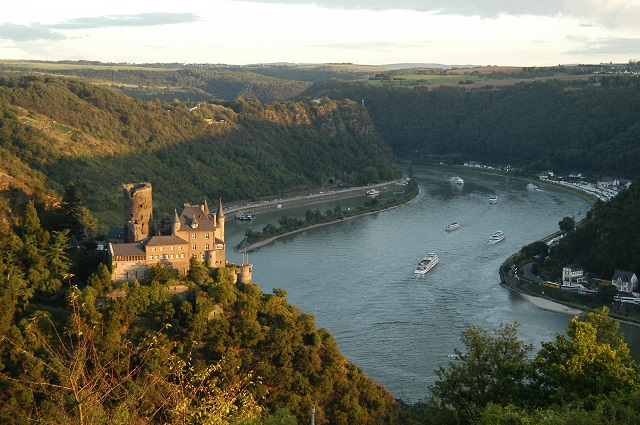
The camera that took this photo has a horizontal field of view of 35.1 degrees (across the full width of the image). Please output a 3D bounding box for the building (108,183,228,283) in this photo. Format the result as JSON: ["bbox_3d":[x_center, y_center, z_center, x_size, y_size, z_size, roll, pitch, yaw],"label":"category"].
[{"bbox_3d":[-59.500,7.980,398.610,42.500,34.000,28.000,-2,8,-17],"label":"building"}]

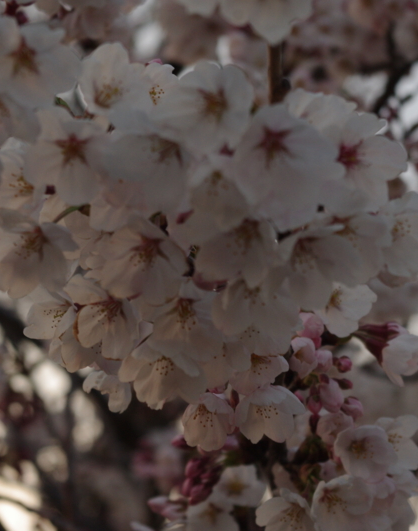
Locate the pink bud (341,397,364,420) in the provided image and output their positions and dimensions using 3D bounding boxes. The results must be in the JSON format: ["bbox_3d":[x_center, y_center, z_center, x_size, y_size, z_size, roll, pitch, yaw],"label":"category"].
[{"bbox_3d":[0.054,0.053,0.680,0.007,0.010,0.007,-42,-21,0],"label":"pink bud"}]

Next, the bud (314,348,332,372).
[{"bbox_3d":[0.043,0.035,0.680,0.007,0.009,0.007,-6,-21,0],"label":"bud"}]

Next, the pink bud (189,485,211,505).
[{"bbox_3d":[-0.003,0.090,0.715,0.011,0.006,0.006,-44,0,-21],"label":"pink bud"}]

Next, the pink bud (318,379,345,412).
[{"bbox_3d":[0.045,0.048,0.675,0.008,0.013,0.008,-26,-15,0],"label":"pink bud"}]

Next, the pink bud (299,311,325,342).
[{"bbox_3d":[0.039,0.023,0.680,0.009,0.012,0.009,-18,-18,0],"label":"pink bud"}]

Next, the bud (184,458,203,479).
[{"bbox_3d":[-0.006,0.080,0.715,0.006,0.009,0.006,35,-14,0],"label":"bud"}]

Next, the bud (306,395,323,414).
[{"bbox_3d":[0.039,0.052,0.675,0.006,0.008,0.006,-3,-14,0],"label":"bud"}]

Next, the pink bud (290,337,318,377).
[{"bbox_3d":[0.035,0.034,0.675,0.010,0.014,0.010,-6,-17,0],"label":"pink bud"}]

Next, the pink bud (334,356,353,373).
[{"bbox_3d":[0.050,0.037,0.680,0.008,0.006,0.006,12,0,40],"label":"pink bud"}]

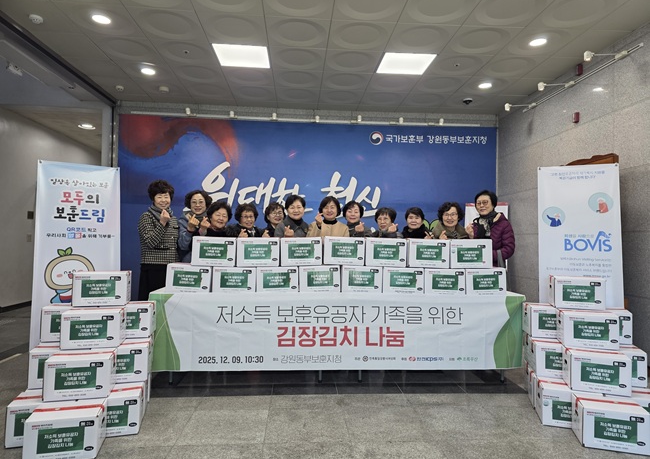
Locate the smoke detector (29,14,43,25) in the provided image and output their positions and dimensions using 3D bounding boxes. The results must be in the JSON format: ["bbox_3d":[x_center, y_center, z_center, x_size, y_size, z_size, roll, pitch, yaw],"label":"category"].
[{"bbox_3d":[-2.653,-1.926,3.960,0.105,0.045,0.105,1,-1,-4],"label":"smoke detector"}]

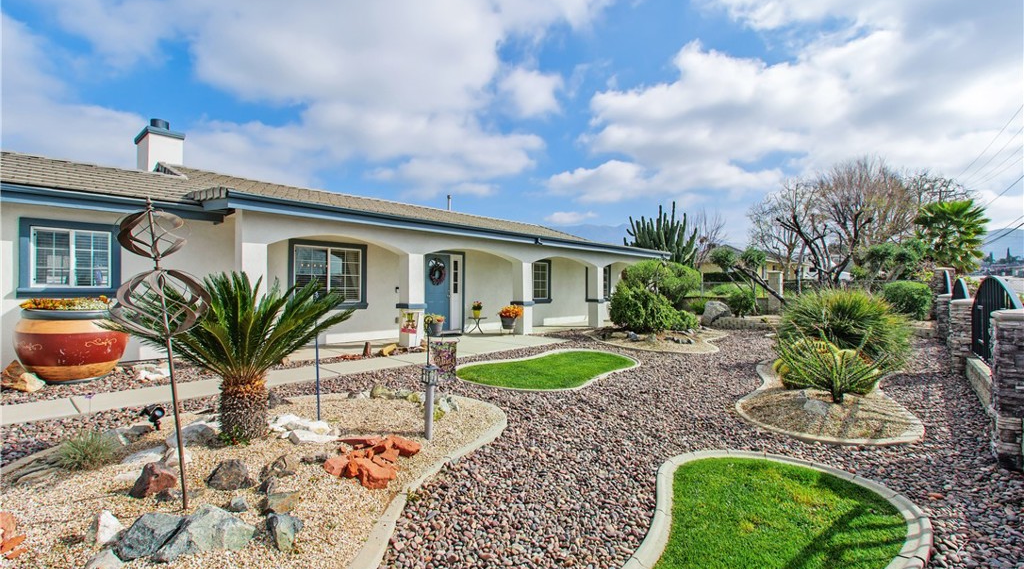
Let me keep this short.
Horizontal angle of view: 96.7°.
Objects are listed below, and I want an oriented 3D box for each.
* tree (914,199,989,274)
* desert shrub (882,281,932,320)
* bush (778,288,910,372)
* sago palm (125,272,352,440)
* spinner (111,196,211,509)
[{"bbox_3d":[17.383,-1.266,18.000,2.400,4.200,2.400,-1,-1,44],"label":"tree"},{"bbox_3d":[11.384,0.461,13.100,1.250,1.120,1.200,0,-1,41],"label":"desert shrub"},{"bbox_3d":[4.970,0.630,6.800,1.650,1.200,1.600,0,-1,0],"label":"bush"},{"bbox_3d":[-2.348,0.601,3.850,1.850,1.430,1.800,0,-1,-31],"label":"sago palm"},{"bbox_3d":[-1.730,0.364,2.290,0.410,1.570,0.410,-5,3,-37],"label":"spinner"}]

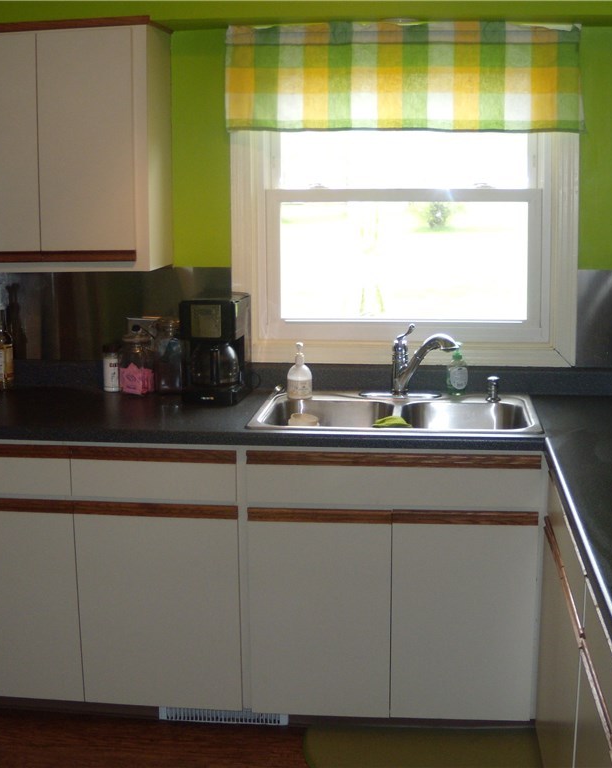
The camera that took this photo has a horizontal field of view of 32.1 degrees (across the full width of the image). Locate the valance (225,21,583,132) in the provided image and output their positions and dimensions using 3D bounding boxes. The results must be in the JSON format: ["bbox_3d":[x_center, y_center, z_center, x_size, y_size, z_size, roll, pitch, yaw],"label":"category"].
[{"bbox_3d":[0.298,-0.958,3.340,1.123,0.338,0.086,1,11,7],"label":"valance"}]

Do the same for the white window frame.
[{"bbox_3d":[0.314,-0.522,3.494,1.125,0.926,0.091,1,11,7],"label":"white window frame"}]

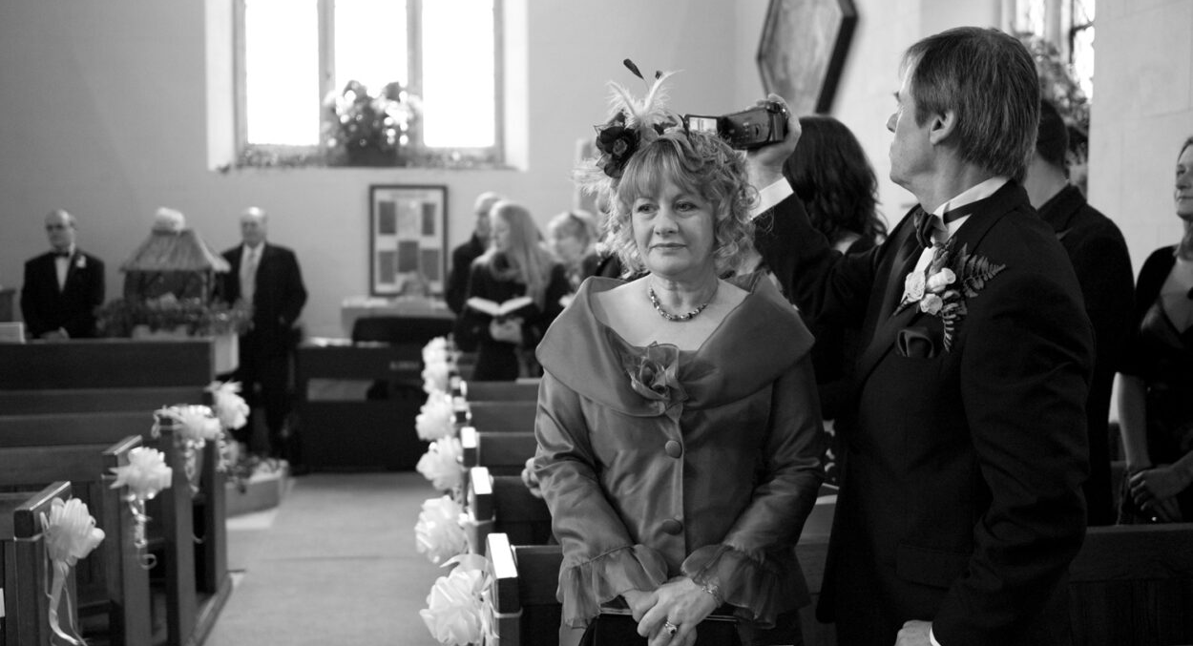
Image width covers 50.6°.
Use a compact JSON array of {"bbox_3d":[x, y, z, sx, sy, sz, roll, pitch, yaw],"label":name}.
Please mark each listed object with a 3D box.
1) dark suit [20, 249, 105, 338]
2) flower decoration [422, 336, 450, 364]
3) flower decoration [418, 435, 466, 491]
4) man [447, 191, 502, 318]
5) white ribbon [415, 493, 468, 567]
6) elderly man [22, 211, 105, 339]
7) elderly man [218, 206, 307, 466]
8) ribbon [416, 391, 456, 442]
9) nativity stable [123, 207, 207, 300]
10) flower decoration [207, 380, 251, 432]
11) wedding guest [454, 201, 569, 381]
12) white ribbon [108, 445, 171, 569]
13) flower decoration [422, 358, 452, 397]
[{"bbox_3d":[-3.642,-0.150,8.612,0.540,0.760,0.320,-1,4,-11],"label":"dark suit"},{"bbox_3d":[-0.945,0.168,7.400,0.140,0.165,0.170,0,3,-8],"label":"flower decoration"},{"bbox_3d":[-0.506,0.458,4.095,0.150,0.185,0.170,-1,4,-8],"label":"flower decoration"},{"bbox_3d":[-0.591,0.159,6.984,0.520,1.770,0.360,0,3,-3],"label":"man"},{"bbox_3d":[-0.421,0.563,3.430,0.150,0.190,0.170,-1,4,-8],"label":"white ribbon"},{"bbox_3d":[-3.640,0.078,8.629,0.540,1.702,0.340,-1,4,-11],"label":"elderly man"},{"bbox_3d":[-2.313,0.090,8.716,0.580,1.782,0.360,0,3,-7],"label":"elderly man"},{"bbox_3d":[-0.613,0.358,4.839,0.150,0.200,0.170,-1,4,-8],"label":"ribbon"},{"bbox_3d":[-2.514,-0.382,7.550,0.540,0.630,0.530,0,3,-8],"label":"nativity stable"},{"bbox_3d":[-1.562,0.352,5.360,0.145,0.205,0.180,0,3,-8],"label":"flower decoration"},{"bbox_3d":[-0.405,0.261,5.957,0.520,1.669,0.420,0,3,3],"label":"wedding guest"},{"bbox_3d":[-1.445,0.584,4.003,0.200,0.380,0.170,-1,4,-8],"label":"white ribbon"},{"bbox_3d":[-0.783,0.279,6.150,0.135,0.170,0.170,0,3,-8],"label":"flower decoration"}]

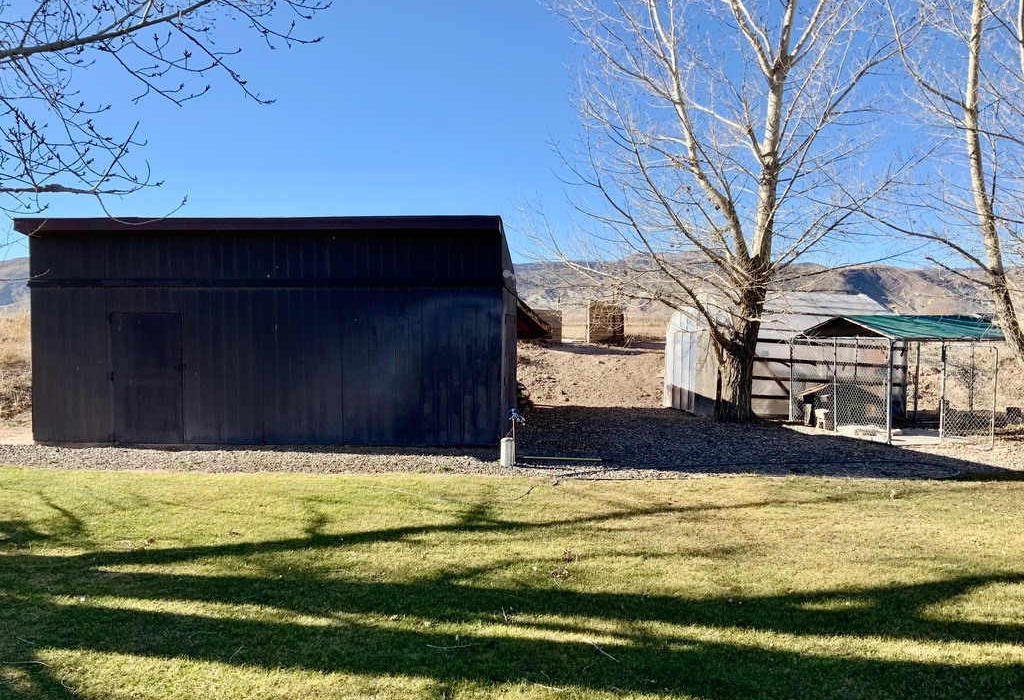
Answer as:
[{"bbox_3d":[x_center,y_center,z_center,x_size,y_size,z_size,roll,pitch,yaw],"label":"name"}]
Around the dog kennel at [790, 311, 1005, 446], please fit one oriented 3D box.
[{"bbox_3d":[7.789,0.459,16.936,3.122,2.276,3.166,0,2,-14],"label":"dog kennel"}]

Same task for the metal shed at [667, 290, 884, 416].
[{"bbox_3d":[6.650,0.040,21.204,4.401,2.946,3.707,2,1,-16],"label":"metal shed"}]

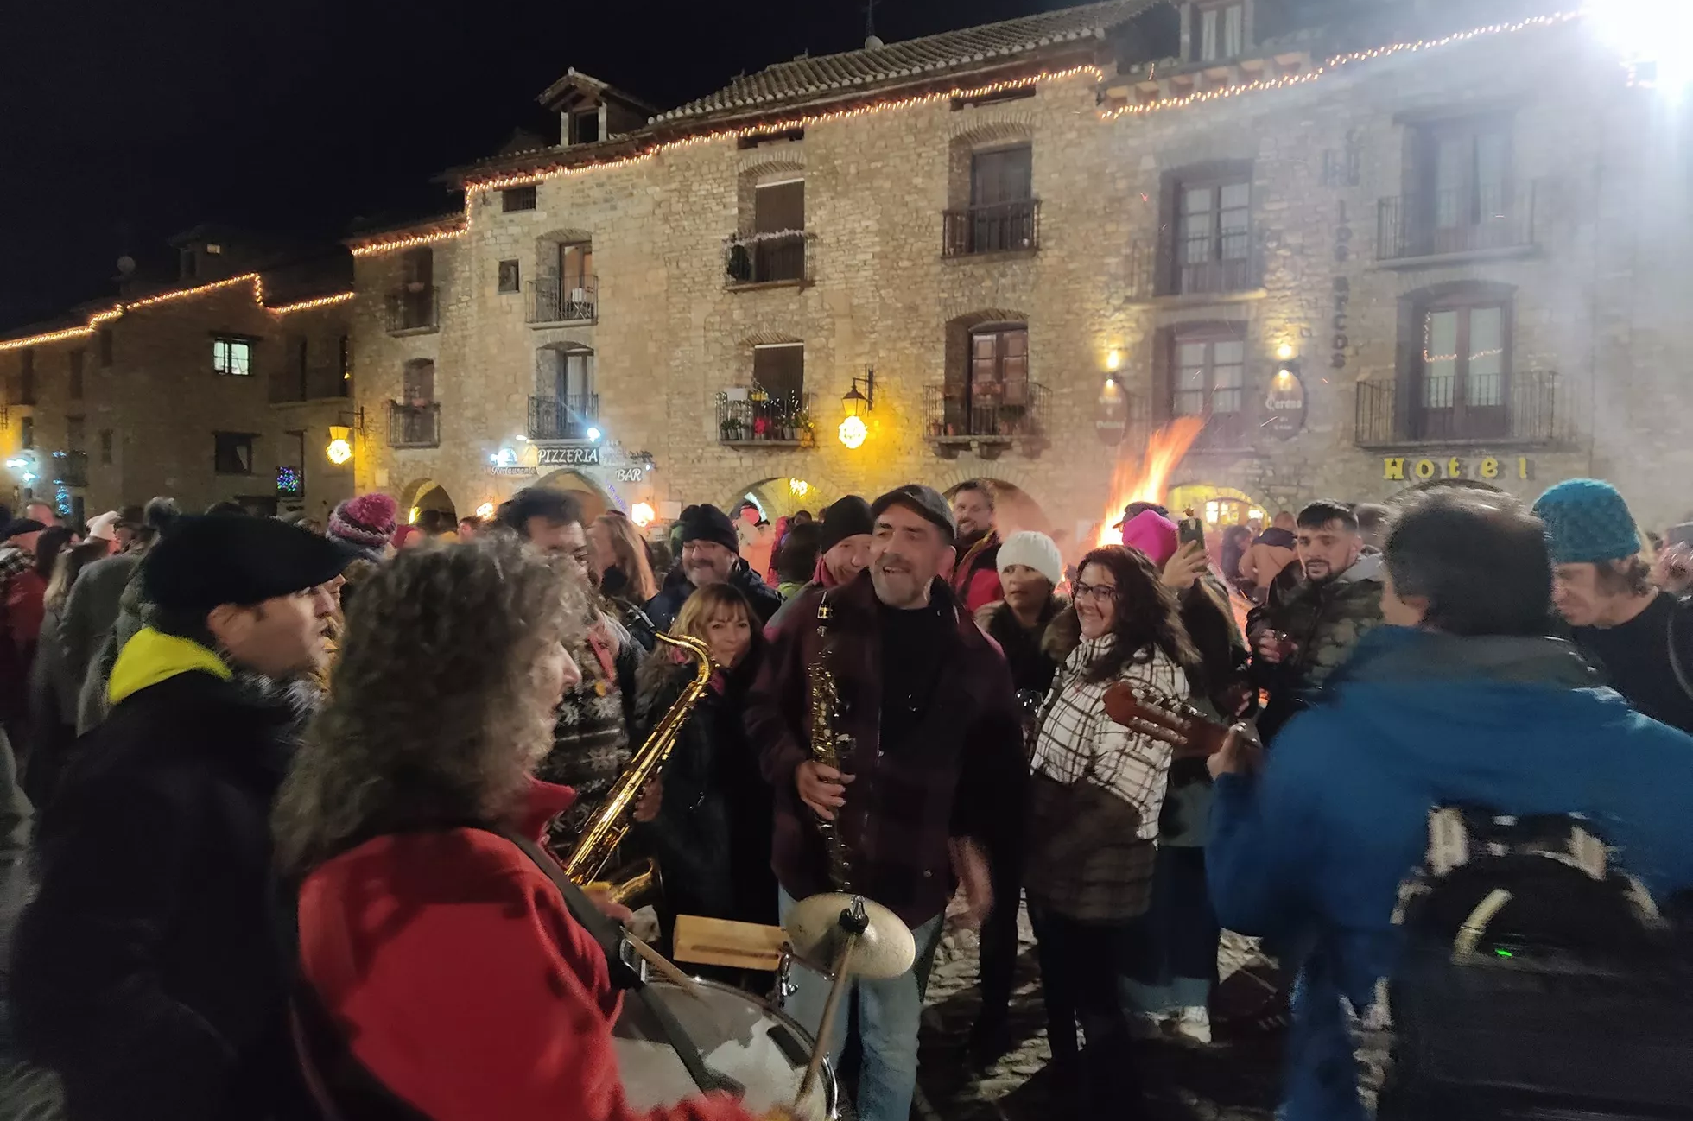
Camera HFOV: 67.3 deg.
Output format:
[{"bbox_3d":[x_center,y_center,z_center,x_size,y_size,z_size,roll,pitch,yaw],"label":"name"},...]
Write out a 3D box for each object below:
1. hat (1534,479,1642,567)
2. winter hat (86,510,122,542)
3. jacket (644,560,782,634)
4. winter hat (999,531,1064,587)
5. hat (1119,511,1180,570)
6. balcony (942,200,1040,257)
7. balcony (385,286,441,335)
[{"bbox_3d":[1.734,-0.091,2.980,0.250,0.200,0.210,-8,-2,9],"label":"hat"},{"bbox_3d":[-4.318,-0.196,7.400,0.220,0.190,0.190,0,2,-12],"label":"winter hat"},{"bbox_3d":[-0.420,0.358,3.910,0.560,0.720,0.340,1,2,14],"label":"jacket"},{"bbox_3d":[0.547,-0.006,3.800,0.190,0.180,0.220,4,4,37],"label":"winter hat"},{"bbox_3d":[0.967,-0.061,4.050,0.190,0.190,0.210,1,2,24],"label":"hat"},{"bbox_3d":[2.710,-6.211,23.896,1.800,0.900,0.400,2,2,31],"label":"balcony"},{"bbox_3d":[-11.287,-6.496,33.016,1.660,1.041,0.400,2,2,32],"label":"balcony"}]

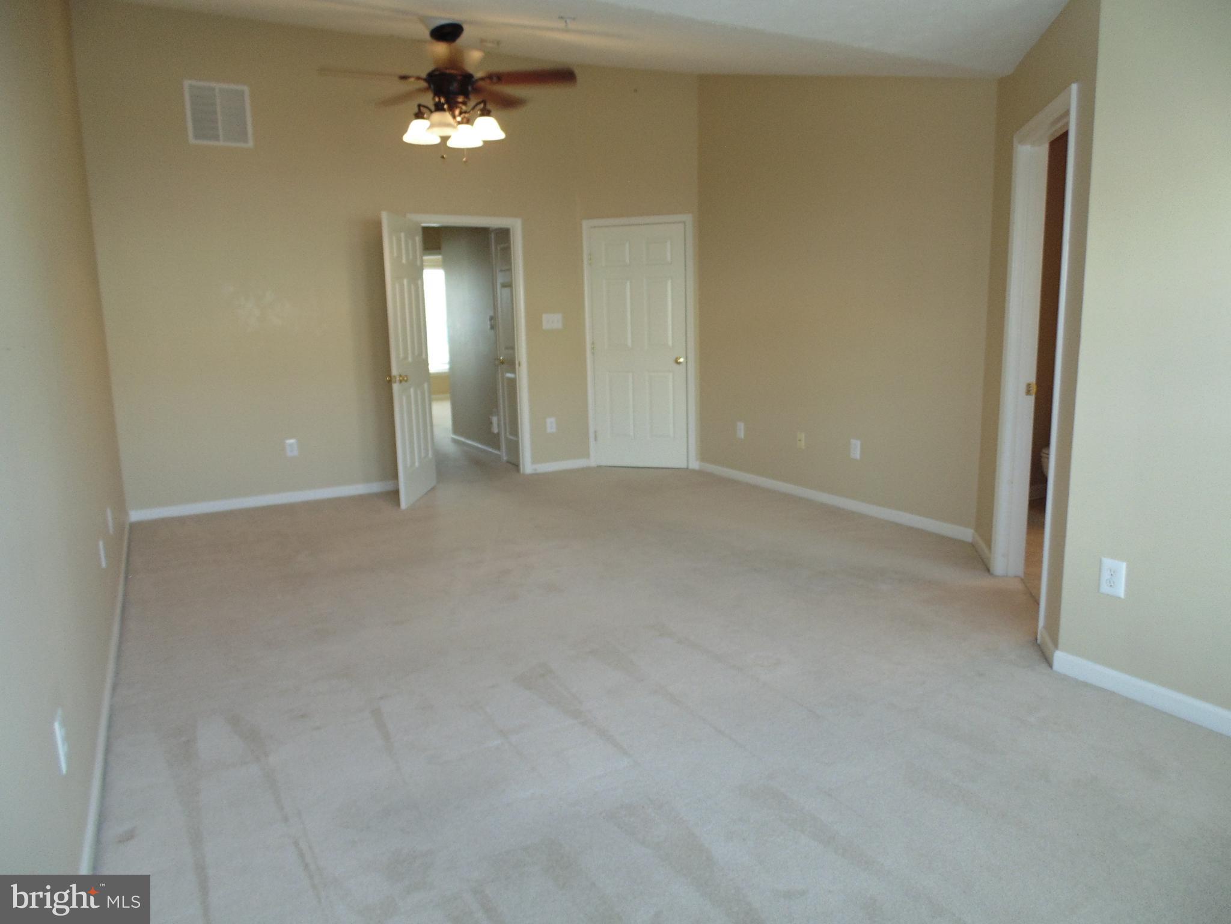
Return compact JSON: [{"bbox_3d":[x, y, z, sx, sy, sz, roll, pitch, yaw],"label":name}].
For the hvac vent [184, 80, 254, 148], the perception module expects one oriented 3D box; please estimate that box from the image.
[{"bbox_3d":[-2.612,-2.292,5.160,0.380,0.395,0.020,-7,12,-30],"label":"hvac vent"}]

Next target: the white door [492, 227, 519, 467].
[{"bbox_3d":[-0.900,-0.978,6.896,0.045,2.040,0.560,-7,12,-30],"label":"white door"}]

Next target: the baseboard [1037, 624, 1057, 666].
[{"bbox_3d":[1.582,0.670,2.864,0.016,0.082,0.225,1,11,15],"label":"baseboard"}]

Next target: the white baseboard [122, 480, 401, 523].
[{"bbox_3d":[-2.425,0.261,5.722,1.930,0.080,0.016,-7,12,-30],"label":"white baseboard"}]

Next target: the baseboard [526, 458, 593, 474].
[{"bbox_3d":[-0.481,0.024,6.807,0.570,0.080,0.016,-7,12,-30],"label":"baseboard"}]

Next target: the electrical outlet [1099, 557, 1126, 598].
[{"bbox_3d":[1.608,0.375,2.527,0.010,0.118,0.076,-7,12,-30],"label":"electrical outlet"}]

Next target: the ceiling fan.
[{"bbox_3d":[-0.880,-1.996,4.152,1.330,0.649,1.330,-1,10,0],"label":"ceiling fan"}]

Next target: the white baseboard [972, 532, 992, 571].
[{"bbox_3d":[1.901,0.454,4.069,0.016,0.082,0.540,1,11,15],"label":"white baseboard"}]

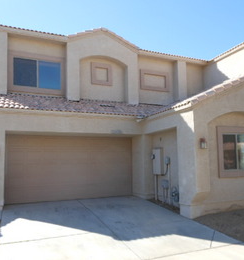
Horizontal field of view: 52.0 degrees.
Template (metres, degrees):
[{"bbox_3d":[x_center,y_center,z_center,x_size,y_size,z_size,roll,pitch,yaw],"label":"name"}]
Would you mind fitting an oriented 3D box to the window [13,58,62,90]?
[{"bbox_3d":[-3.302,-2.198,9.868,1.820,1.150,0.100,1,-6,-21],"label":"window"}]

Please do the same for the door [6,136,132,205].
[{"bbox_3d":[-1.845,1.468,9.709,4.870,2.460,0.080,1,-6,-21],"label":"door"}]

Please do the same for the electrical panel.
[{"bbox_3d":[1.270,1.118,8.789,0.180,0.890,0.500,1,-6,-21],"label":"electrical panel"}]

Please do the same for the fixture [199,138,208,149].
[{"bbox_3d":[2.170,0.359,6.674,0.170,0.300,0.180,1,-6,-21],"label":"fixture"}]

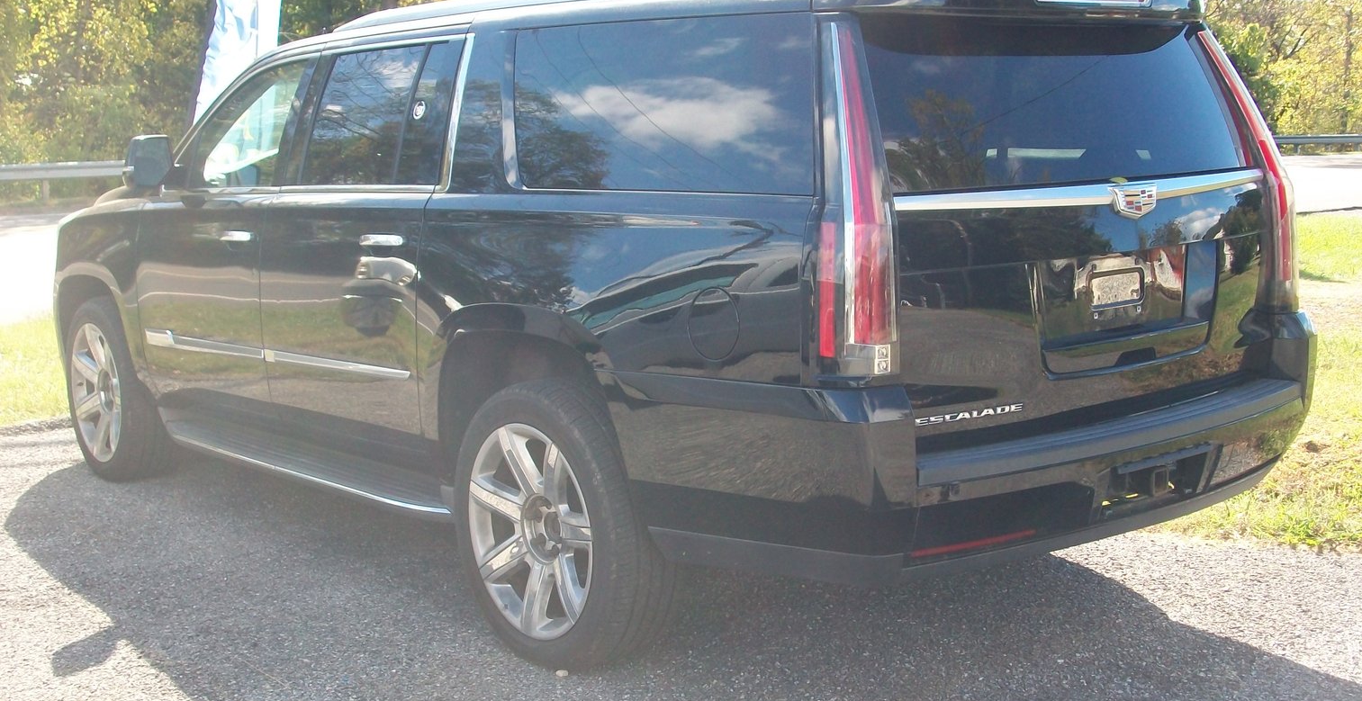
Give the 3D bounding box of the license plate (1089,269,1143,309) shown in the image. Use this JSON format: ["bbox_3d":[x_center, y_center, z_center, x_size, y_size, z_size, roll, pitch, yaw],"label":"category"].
[{"bbox_3d":[1.094,-0.157,4.168,0.235,0.110,0.020,-8,5,-39],"label":"license plate"}]

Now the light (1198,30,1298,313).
[{"bbox_3d":[1.620,-0.515,4.752,0.205,0.810,0.185,-13,8,-38],"label":"light"}]

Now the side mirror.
[{"bbox_3d":[-1.976,-0.695,6.132,0.200,0.205,0.120,-8,11,-39],"label":"side mirror"}]

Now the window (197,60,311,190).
[{"bbox_3d":[-1.568,-0.810,5.997,0.050,0.464,0.832,13,-2,-38],"label":"window"}]

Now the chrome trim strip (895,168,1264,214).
[{"bbox_3d":[1.079,-0.402,4.144,1.490,0.055,0.100,-8,11,-39],"label":"chrome trim strip"}]

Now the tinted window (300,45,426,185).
[{"bbox_3d":[-1.034,-0.749,5.324,0.050,0.454,0.666,12,-2,-40],"label":"tinted window"}]

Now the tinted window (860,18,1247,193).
[{"bbox_3d":[0.994,-0.640,4.207,1.410,0.430,0.080,-8,-11,-39],"label":"tinted window"}]

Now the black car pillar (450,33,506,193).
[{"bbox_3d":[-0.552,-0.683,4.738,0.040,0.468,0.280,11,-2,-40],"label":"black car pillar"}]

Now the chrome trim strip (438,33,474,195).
[{"bbox_3d":[-0.658,-0.699,4.859,0.030,0.477,0.085,11,-1,-39],"label":"chrome trim strip"}]

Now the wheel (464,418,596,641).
[{"bbox_3d":[-0.350,0.492,4.614,0.200,0.597,0.597,-8,11,-39],"label":"wheel"}]

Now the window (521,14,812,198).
[{"bbox_3d":[-0.086,-0.621,4.190,0.050,0.459,1.250,13,-3,-41],"label":"window"}]

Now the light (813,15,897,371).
[{"bbox_3d":[0.367,-0.338,3.740,0.205,0.810,0.185,-3,2,-39],"label":"light"}]

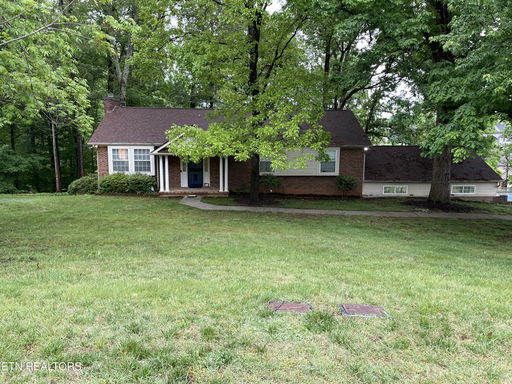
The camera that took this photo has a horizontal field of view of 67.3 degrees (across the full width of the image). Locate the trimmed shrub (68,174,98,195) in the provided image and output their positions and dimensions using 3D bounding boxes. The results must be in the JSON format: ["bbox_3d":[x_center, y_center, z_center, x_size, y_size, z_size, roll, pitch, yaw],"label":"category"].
[{"bbox_3d":[-9.761,-0.473,22.466,1.700,1.130,1.500,0,9,-4],"label":"trimmed shrub"}]

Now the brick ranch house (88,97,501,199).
[{"bbox_3d":[2.532,-3.075,25.781,24.000,5.500,8.940,0,9,-4],"label":"brick ranch house"}]

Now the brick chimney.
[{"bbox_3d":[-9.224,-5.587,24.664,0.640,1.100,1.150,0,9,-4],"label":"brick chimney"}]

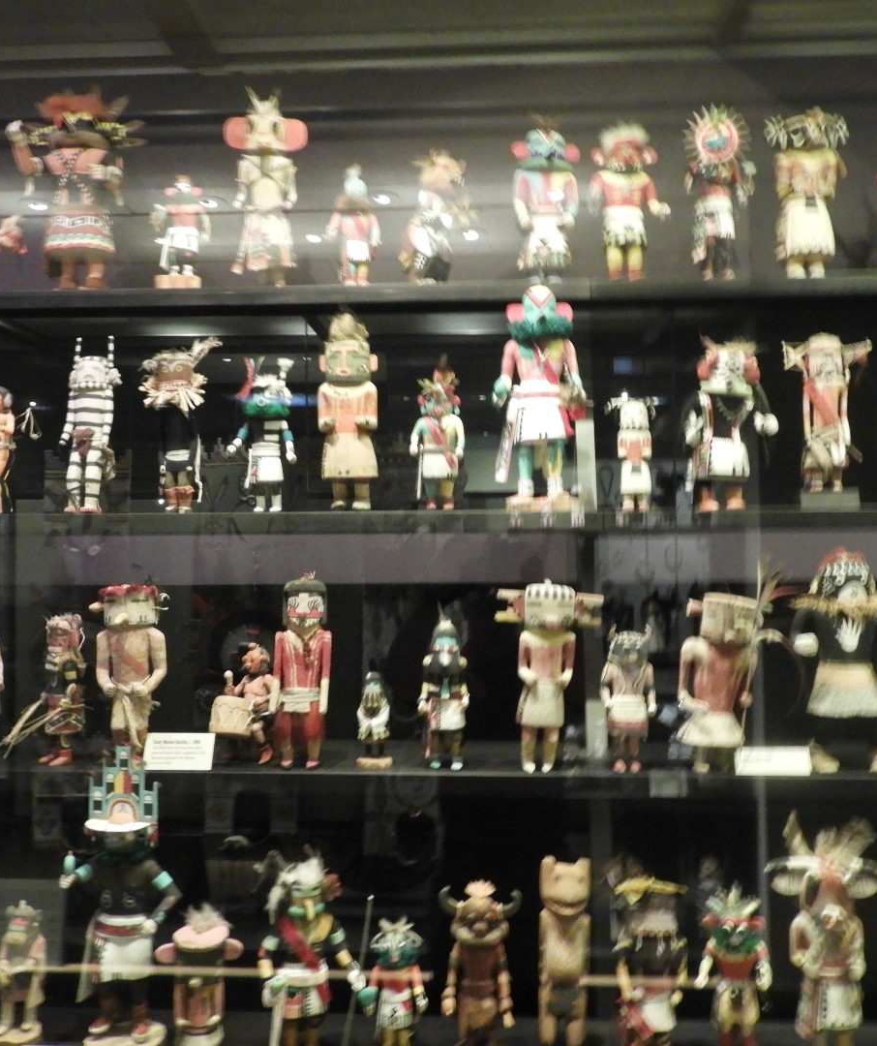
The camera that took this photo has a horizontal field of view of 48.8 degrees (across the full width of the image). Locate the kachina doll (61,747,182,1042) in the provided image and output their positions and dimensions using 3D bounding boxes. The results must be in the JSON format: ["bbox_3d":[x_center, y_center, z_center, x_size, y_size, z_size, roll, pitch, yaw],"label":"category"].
[{"bbox_3d":[-0.564,0.661,1.719,0.212,0.517,0.150,0,-2,4],"label":"kachina doll"}]

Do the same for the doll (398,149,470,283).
[{"bbox_3d":[-0.006,-0.523,1.647,0.120,0.225,0.095,-2,-2,38],"label":"doll"}]

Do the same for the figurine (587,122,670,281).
[{"bbox_3d":[0.341,-0.575,1.730,0.144,0.276,0.110,0,-2,7],"label":"figurine"}]

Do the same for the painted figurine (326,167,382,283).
[{"bbox_3d":[-0.146,-0.506,1.644,0.093,0.203,0.070,0,-2,0],"label":"painted figurine"}]

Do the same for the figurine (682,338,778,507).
[{"bbox_3d":[0.493,-0.166,1.631,0.155,0.291,0.120,0,-2,7],"label":"figurine"}]

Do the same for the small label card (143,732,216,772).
[{"bbox_3d":[-0.412,0.365,1.538,0.109,0.057,0.008,0,-21,3],"label":"small label card"}]

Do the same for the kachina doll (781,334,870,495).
[{"bbox_3d":[0.649,-0.181,1.611,0.147,0.266,0.095,0,-2,4],"label":"kachina doll"}]

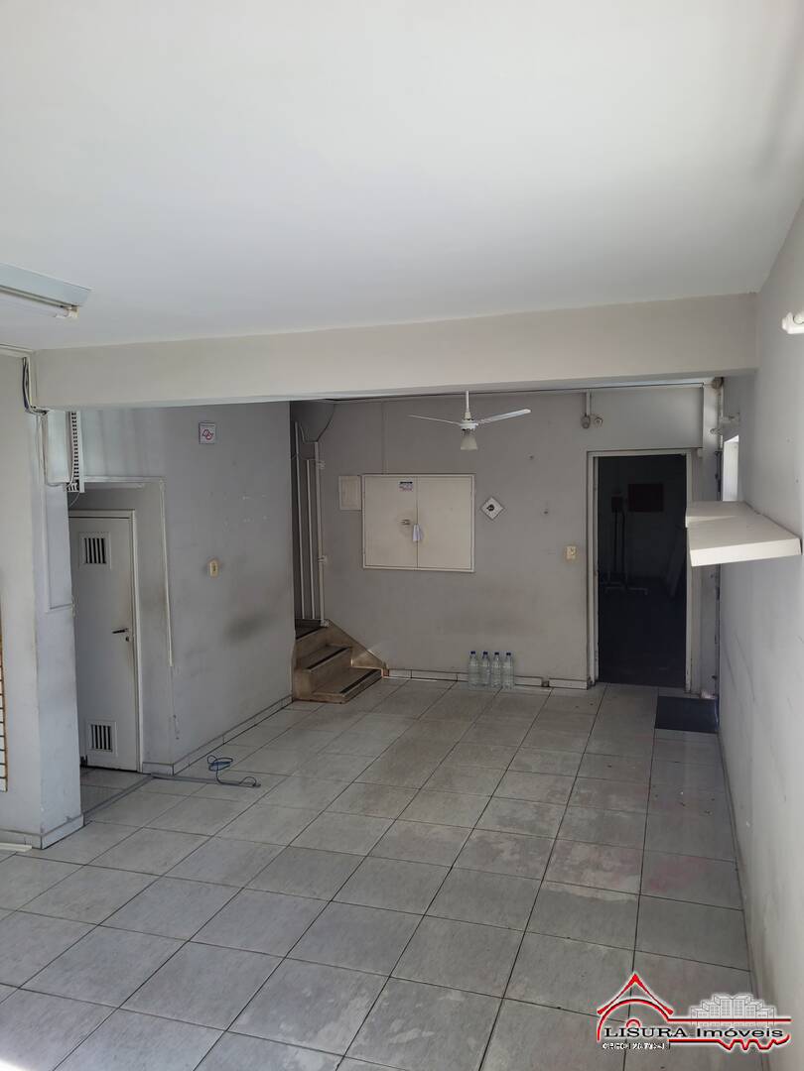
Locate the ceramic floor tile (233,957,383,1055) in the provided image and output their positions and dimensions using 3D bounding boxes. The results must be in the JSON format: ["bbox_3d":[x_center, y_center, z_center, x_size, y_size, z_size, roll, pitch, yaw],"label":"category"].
[{"bbox_3d":[-0.333,1.735,2.974,0.447,0.010,0.447,0,4,19],"label":"ceramic floor tile"}]

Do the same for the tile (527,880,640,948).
[{"bbox_3d":[0.811,1.669,3.554,0.450,0.010,0.450,0,4,19],"label":"tile"}]

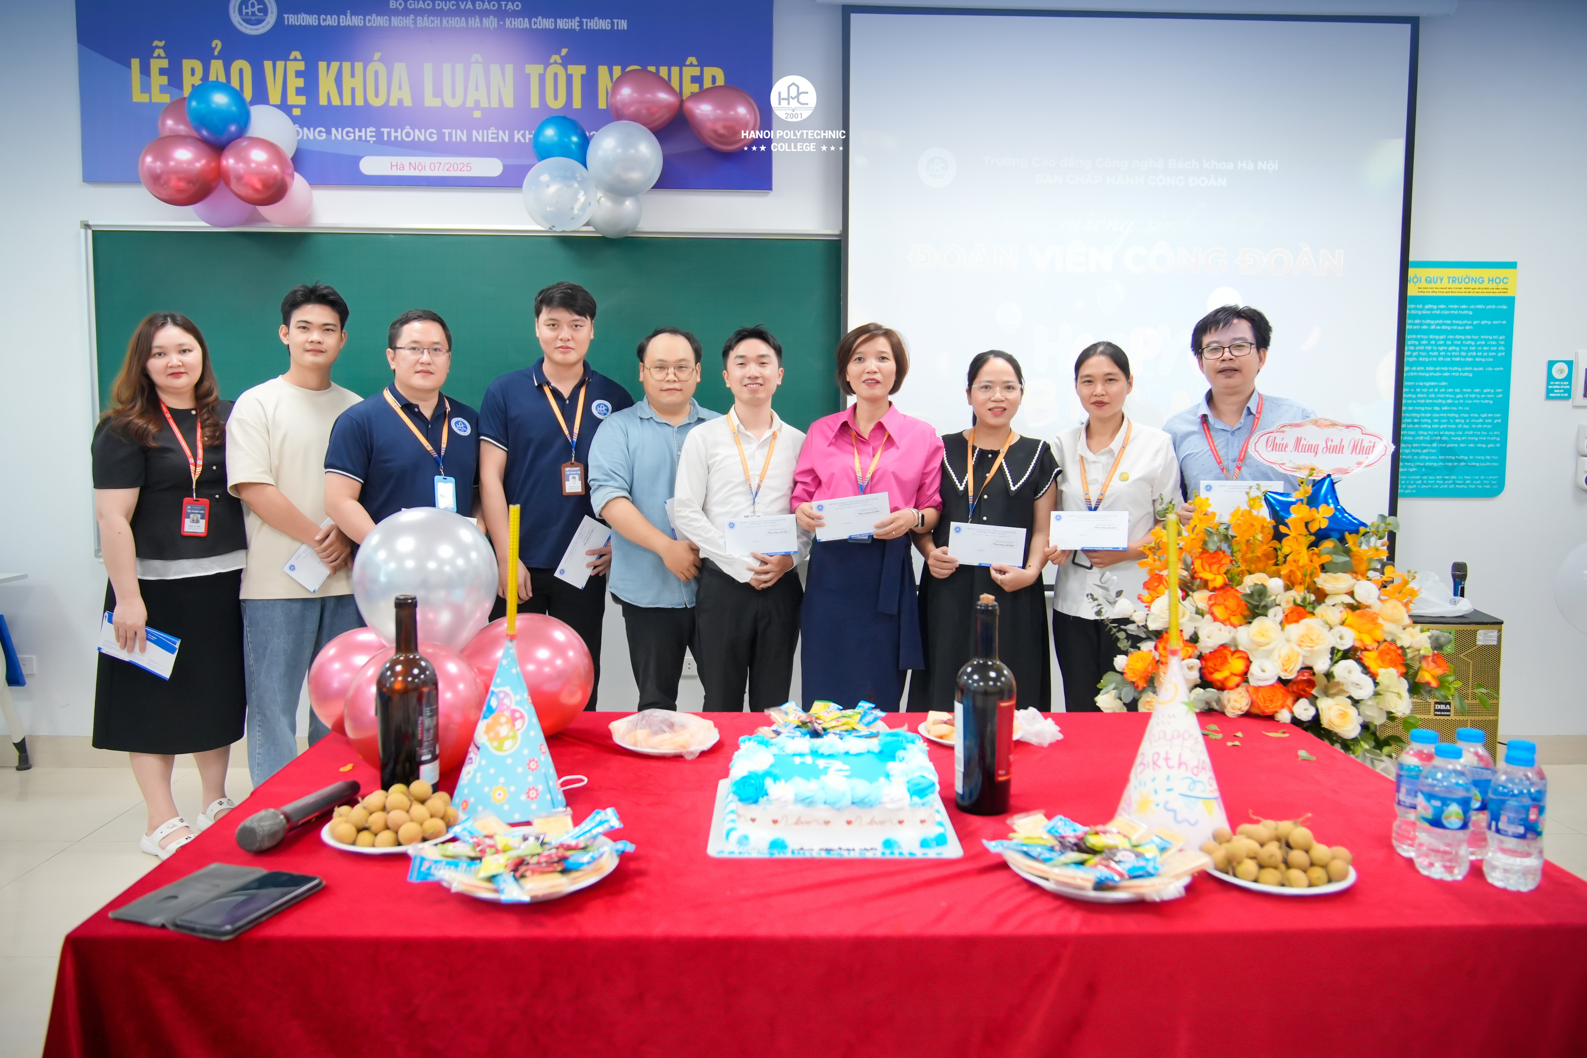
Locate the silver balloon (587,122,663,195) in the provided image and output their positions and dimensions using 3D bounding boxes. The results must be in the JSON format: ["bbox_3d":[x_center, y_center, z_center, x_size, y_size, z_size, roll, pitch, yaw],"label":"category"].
[{"bbox_3d":[-0.586,-1.279,3.815,0.277,0.277,0.285,0,4,0],"label":"silver balloon"}]

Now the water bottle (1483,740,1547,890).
[{"bbox_3d":[0.876,0.351,1.331,0.061,0.155,0.061,0,4,0],"label":"water bottle"}]

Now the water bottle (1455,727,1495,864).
[{"bbox_3d":[0.894,0.349,1.461,0.063,0.168,0.063,0,5,0],"label":"water bottle"}]

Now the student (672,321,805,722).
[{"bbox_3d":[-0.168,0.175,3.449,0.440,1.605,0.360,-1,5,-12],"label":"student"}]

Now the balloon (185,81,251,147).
[{"bbox_3d":[-1.971,-1.421,3.778,0.198,0.211,0.205,0,5,0],"label":"balloon"}]

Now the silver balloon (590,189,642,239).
[{"bbox_3d":[-0.640,-1.136,3.954,0.189,0.184,0.186,0,5,0],"label":"silver balloon"}]

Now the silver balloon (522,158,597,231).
[{"bbox_3d":[-0.834,-1.188,3.910,0.260,0.270,0.260,0,5,0],"label":"silver balloon"}]

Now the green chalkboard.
[{"bbox_3d":[-1.208,-0.508,4.154,2.870,1.250,0.050,0,4,-2],"label":"green chalkboard"}]

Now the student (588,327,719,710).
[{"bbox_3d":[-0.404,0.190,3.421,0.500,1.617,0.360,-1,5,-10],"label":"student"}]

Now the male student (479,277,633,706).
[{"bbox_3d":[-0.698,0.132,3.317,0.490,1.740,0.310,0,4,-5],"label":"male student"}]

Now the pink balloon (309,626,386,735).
[{"bbox_3d":[-0.698,0.251,1.800,0.185,0.190,0.190,0,5,0],"label":"pink balloon"}]

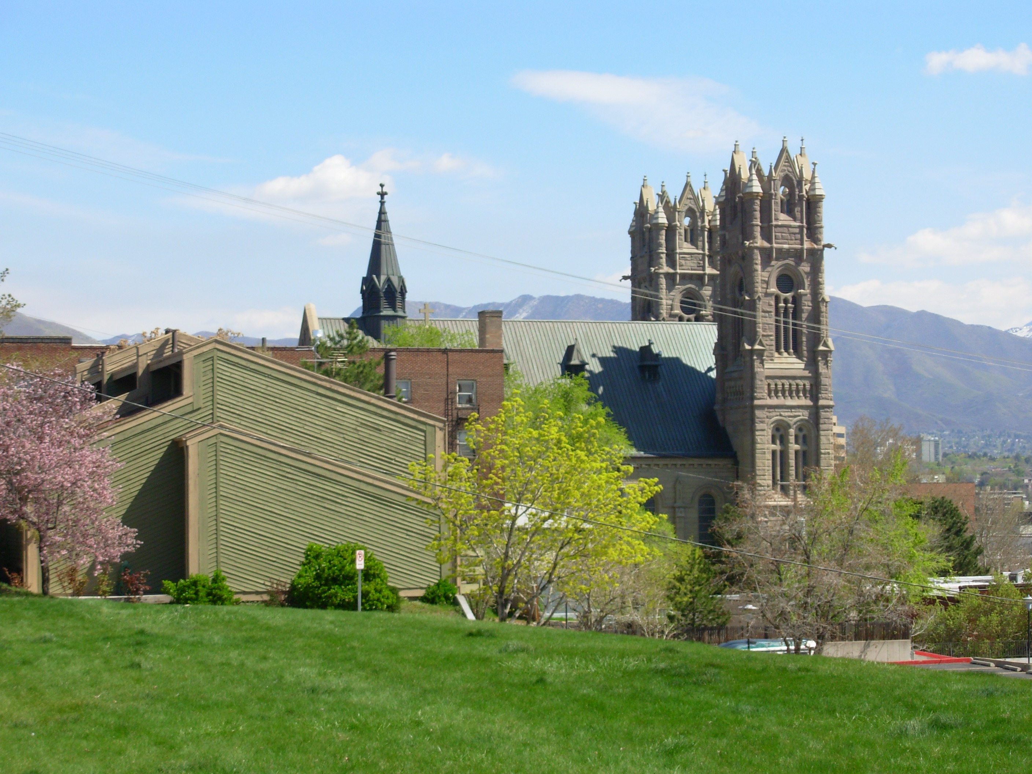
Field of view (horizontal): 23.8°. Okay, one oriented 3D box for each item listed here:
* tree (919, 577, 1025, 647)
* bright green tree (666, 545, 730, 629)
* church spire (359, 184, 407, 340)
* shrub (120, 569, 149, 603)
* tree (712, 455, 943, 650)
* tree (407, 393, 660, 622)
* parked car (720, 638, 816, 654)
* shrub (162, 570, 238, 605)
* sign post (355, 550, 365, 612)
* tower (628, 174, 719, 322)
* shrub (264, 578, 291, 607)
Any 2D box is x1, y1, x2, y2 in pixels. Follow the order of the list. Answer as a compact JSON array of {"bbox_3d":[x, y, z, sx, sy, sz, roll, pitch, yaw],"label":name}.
[{"bbox_3d":[17.718,8.820,95.000,4.000,2.900,3.500,-1,-3,0],"label":"tree"},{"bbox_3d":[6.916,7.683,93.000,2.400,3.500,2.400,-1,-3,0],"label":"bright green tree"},{"bbox_3d":[-12.003,-11.052,221.605,4.100,14.600,4.100,0,-3,-18],"label":"church spire"},{"bbox_3d":[-9.750,5.081,62.500,0.760,0.870,0.700,-1,-3,0],"label":"shrub"},{"bbox_3d":[11.133,5.800,86.000,7.900,7.200,7.000,-1,-3,0],"label":"tree"},{"bbox_3d":[0.461,3.226,65.000,6.600,6.200,6.000,-1,-3,0],"label":"tree"},{"bbox_3d":[9.372,10.200,91.959,4.600,1.500,1.900,1,-4,-30],"label":"parked car"},{"bbox_3d":[-7.896,4.999,61.000,1.900,0.900,1.400,-1,-3,0],"label":"shrub"},{"bbox_3d":[-3.728,4.640,58.500,0.080,1.500,0.310,-3,-4,33],"label":"sign post"},{"bbox_3d":[16.654,0.767,241.810,8.200,44.000,8.200,0,-3,-18],"label":"tower"},{"bbox_3d":[-6.004,5.182,61.500,0.680,0.740,0.620,-1,-3,0],"label":"shrub"}]

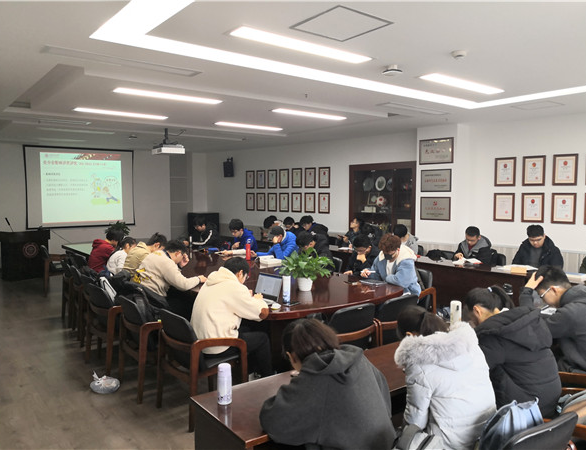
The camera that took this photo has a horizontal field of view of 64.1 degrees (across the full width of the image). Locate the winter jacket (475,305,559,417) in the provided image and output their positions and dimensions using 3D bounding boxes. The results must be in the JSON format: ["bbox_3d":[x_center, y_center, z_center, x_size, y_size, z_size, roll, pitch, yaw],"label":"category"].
[{"bbox_3d":[1.216,0.750,2.570,0.500,0.600,0.480,-4,6,-40],"label":"winter jacket"}]

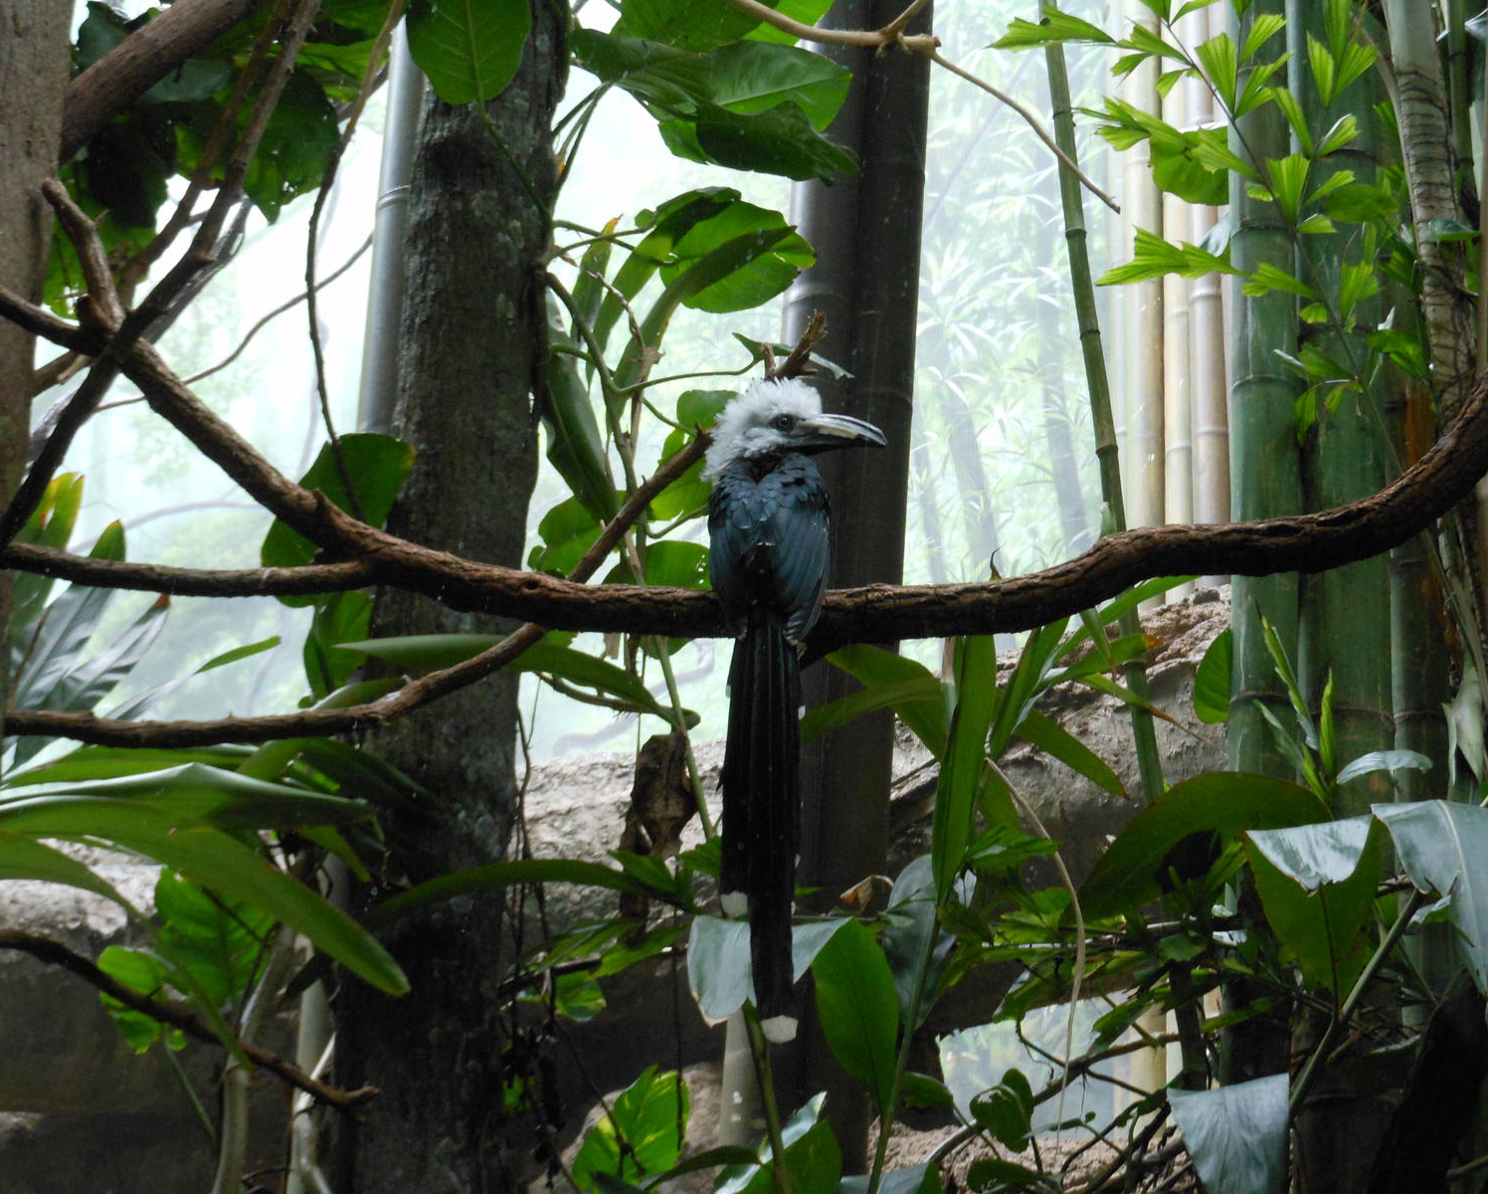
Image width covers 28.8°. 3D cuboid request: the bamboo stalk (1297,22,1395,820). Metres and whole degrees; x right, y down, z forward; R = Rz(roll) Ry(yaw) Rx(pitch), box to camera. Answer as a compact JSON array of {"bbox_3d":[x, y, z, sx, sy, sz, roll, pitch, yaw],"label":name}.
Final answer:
[{"bbox_3d":[0.766,-0.233,3.700,0.120,1.060,0.120,2,-12,0],"label":"bamboo stalk"}]

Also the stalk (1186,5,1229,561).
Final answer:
[{"bbox_3d":[0.759,-0.493,4.700,0.056,0.948,0.057,-1,-10,0],"label":"stalk"}]

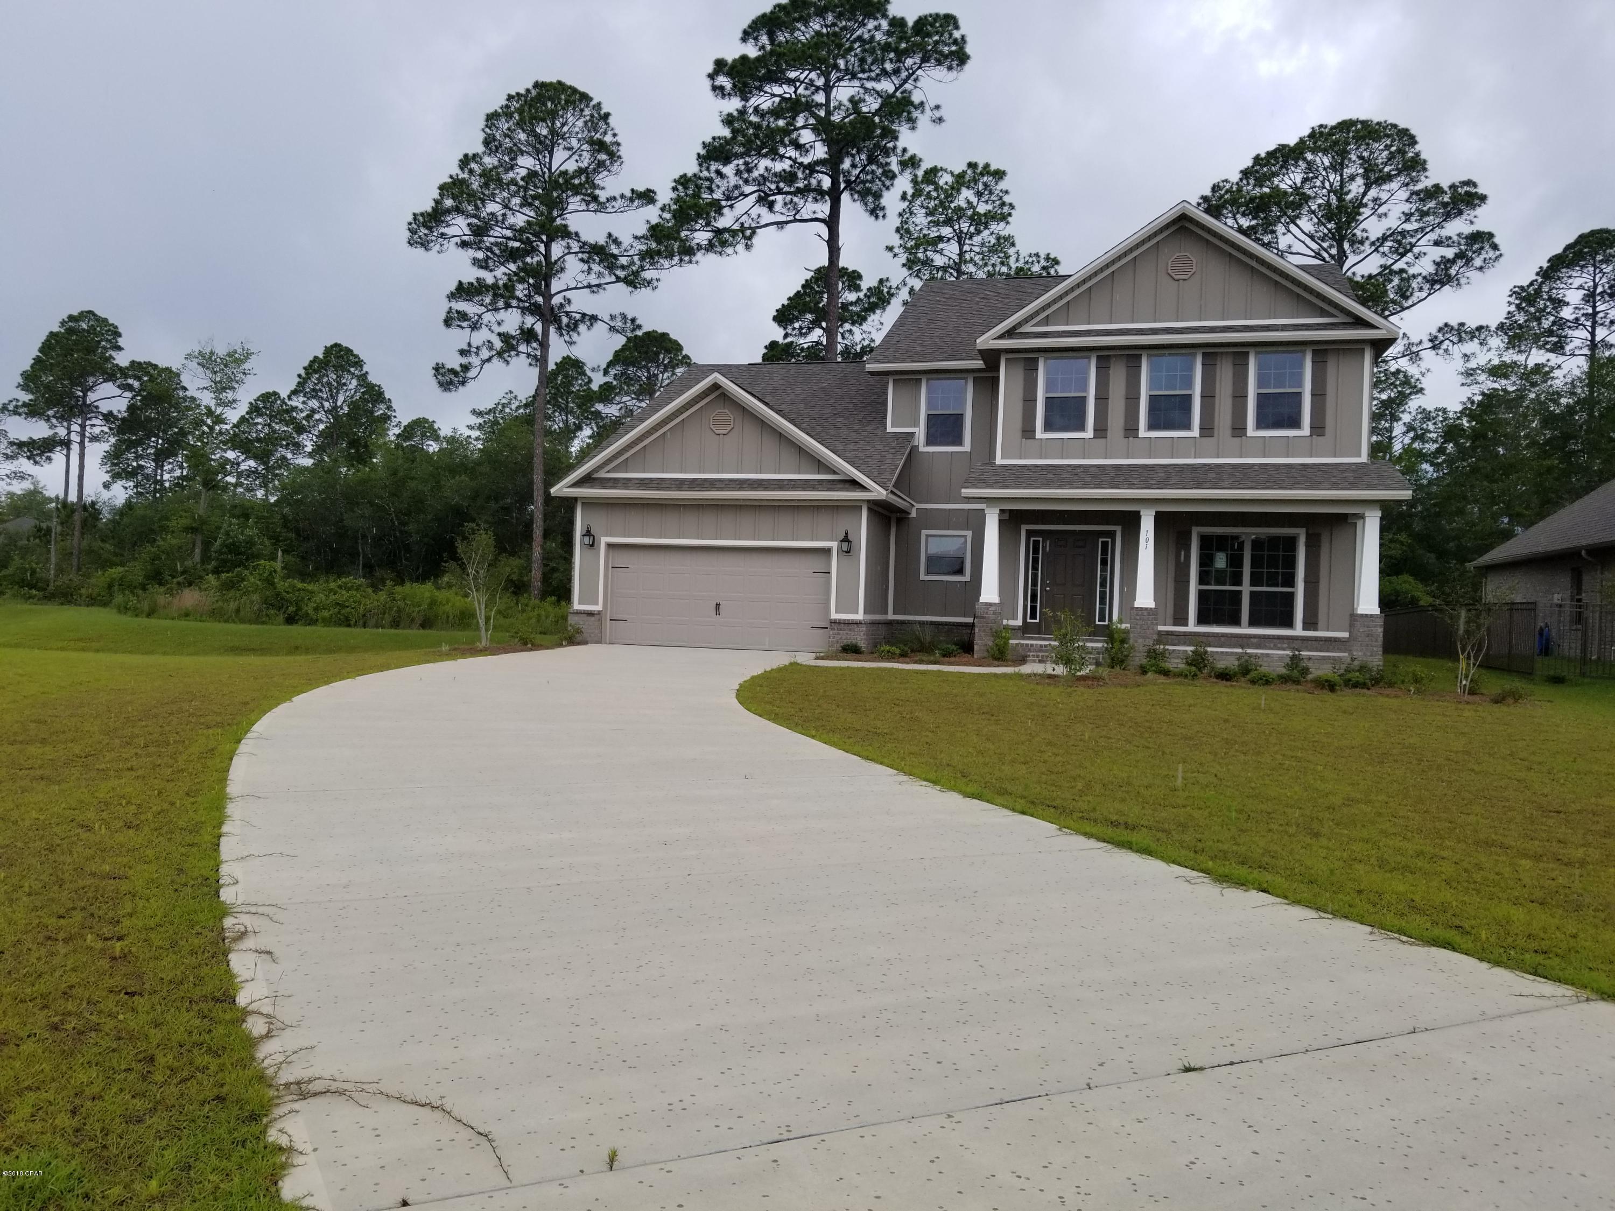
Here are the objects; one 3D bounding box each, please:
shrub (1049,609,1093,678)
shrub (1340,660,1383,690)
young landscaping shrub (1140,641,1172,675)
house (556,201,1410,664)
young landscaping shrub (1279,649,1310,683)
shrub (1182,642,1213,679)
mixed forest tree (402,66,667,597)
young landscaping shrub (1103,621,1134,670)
[{"bbox_3d":[4.613,0.662,21.220,0.772,1.214,0.772,2,-1,15],"label":"shrub"},{"bbox_3d":[9.301,1.165,20.370,0.742,0.487,0.742,2,-1,15],"label":"shrub"},{"bbox_3d":[6.206,0.956,21.616,0.562,0.585,0.562,2,-1,15],"label":"young landscaping shrub"},{"bbox_3d":[4.558,-3.805,30.746,16.850,10.020,14.800,2,-1,15],"label":"house"},{"bbox_3d":[8.438,1.049,21.017,0.546,0.590,0.546,2,-1,15],"label":"young landscaping shrub"},{"bbox_3d":[6.889,0.959,21.433,0.557,0.646,0.557,2,-1,15],"label":"shrub"},{"bbox_3d":[-9.460,-8.968,43.000,9.300,19.400,8.800,2,-1,15],"label":"mixed forest tree"},{"bbox_3d":[5.699,0.718,22.274,0.579,0.904,0.579,2,-1,15],"label":"young landscaping shrub"}]

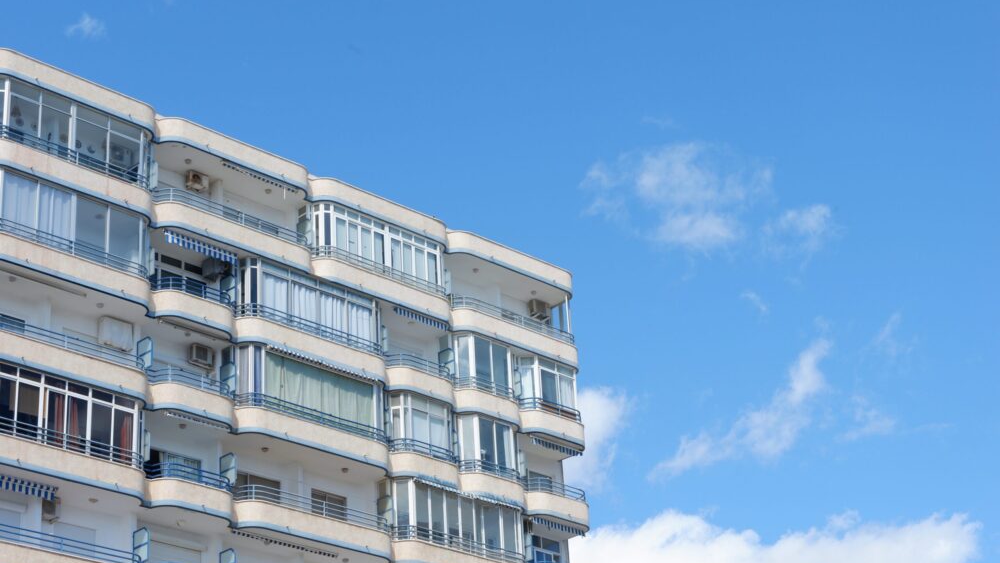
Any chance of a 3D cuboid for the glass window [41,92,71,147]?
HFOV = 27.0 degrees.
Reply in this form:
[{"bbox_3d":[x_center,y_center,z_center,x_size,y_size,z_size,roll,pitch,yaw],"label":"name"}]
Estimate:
[{"bbox_3d":[-12.643,-4.486,59.219,0.986,1.677,0.081,21,-34,-41],"label":"glass window"}]

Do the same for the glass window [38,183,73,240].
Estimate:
[{"bbox_3d":[-12.588,-1.869,58.980,1.176,1.742,0.100,21,-34,-40],"label":"glass window"}]

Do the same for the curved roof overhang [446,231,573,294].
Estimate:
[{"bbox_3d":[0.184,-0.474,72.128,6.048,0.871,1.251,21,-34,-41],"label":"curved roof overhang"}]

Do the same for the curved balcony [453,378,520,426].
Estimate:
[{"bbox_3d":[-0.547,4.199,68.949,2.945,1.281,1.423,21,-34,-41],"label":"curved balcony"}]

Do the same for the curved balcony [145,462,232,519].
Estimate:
[{"bbox_3d":[-8.997,6.199,59.461,3.105,1.215,1.500,21,-34,-40],"label":"curved balcony"}]

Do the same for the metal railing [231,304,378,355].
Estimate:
[{"bbox_3d":[-5.764,1.571,63.870,5.489,0.417,0.508,21,-34,-41],"label":"metal railing"}]

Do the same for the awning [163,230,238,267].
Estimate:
[{"bbox_3d":[-8.837,-1.001,61.793,2.716,0.410,0.308,21,-34,-41],"label":"awning"}]

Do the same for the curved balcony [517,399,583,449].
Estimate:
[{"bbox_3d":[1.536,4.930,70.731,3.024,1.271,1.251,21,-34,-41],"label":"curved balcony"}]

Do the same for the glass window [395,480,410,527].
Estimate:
[{"bbox_3d":[-3.013,7.103,65.002,0.428,1.822,0.080,0,-26,-7],"label":"glass window"}]

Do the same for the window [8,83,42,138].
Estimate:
[{"bbox_3d":[-13.365,-4.692,58.576,1.035,1.845,0.082,21,-34,-41],"label":"window"}]

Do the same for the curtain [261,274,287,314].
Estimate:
[{"bbox_3d":[-7.003,0.428,63.983,1.018,1.335,0.100,21,-34,-40],"label":"curtain"}]

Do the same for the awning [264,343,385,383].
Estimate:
[{"bbox_3d":[-5.442,2.622,64.008,4.553,0.260,0.280,21,-34,-41],"label":"awning"}]

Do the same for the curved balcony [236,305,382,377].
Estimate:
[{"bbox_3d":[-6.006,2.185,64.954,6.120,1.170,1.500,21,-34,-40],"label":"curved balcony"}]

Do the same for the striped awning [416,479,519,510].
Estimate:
[{"bbox_3d":[-1.012,6.846,66.836,4.770,0.180,0.220,21,-34,-40],"label":"striped awning"}]

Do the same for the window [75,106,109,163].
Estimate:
[{"bbox_3d":[-11.754,-4.145,60.029,1.088,1.667,0.081,21,-34,-41],"label":"window"}]

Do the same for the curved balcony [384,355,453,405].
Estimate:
[{"bbox_3d":[-2.689,3.396,66.987,2.945,1.281,1.423,21,-34,-41],"label":"curved balcony"}]

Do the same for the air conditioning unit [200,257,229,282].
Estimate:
[{"bbox_3d":[-8.619,-0.363,63.134,0.564,0.554,0.492,21,-34,-41],"label":"air conditioning unit"}]

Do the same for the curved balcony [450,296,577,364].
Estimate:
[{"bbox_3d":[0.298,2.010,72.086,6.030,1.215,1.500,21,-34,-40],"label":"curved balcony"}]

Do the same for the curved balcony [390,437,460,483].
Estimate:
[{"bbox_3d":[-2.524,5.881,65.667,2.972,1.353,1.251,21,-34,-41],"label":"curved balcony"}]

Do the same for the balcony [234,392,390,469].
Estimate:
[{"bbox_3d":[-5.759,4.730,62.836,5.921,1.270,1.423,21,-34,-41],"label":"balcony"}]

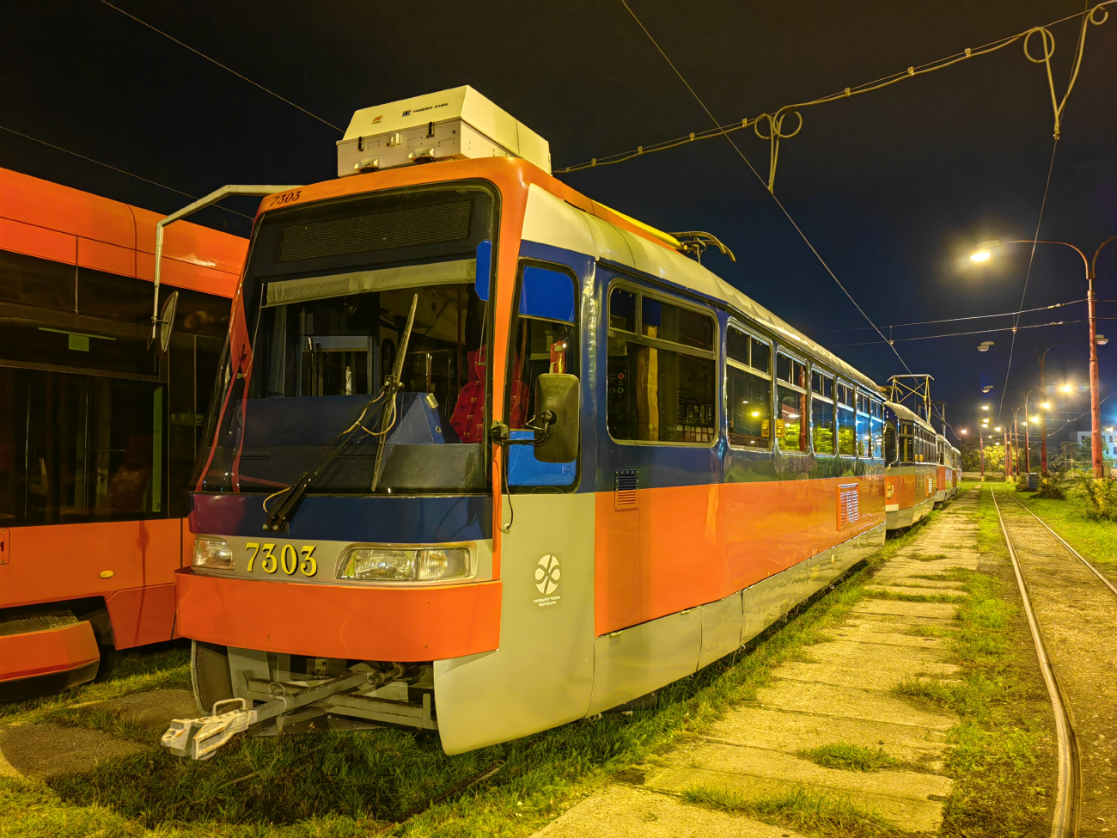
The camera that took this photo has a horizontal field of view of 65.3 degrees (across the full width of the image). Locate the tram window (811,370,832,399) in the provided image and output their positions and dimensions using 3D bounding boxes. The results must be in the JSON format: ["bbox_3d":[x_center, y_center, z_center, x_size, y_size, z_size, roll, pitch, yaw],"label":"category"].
[{"bbox_3d":[2.722,-0.342,8.962,0.060,0.220,1.180,-2,-4,27],"label":"tram window"}]

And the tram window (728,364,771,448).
[{"bbox_3d":[1.413,-0.070,6.371,0.060,0.550,1.190,-2,-4,27],"label":"tram window"}]

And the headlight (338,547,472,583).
[{"bbox_3d":[-0.661,0.626,3.740,0.560,0.145,0.120,0,-3,5],"label":"headlight"}]

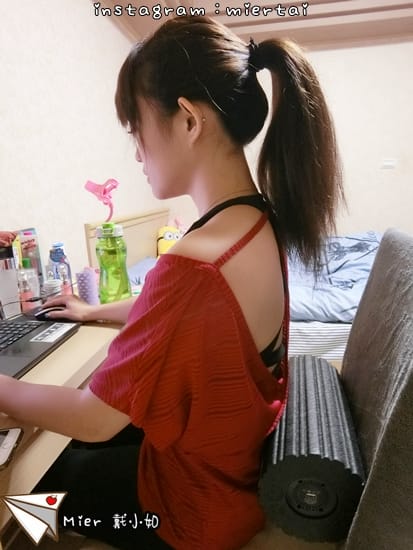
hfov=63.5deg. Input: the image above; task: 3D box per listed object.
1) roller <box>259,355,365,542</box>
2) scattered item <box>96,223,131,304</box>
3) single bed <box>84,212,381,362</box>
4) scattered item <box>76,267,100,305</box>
[{"bbox_3d":[0.187,0.283,0.601,0.150,0.150,0.300,3,15,14],"label":"roller"},{"bbox_3d":[-0.246,-0.025,0.878,0.081,0.220,0.081,-5,15,-15],"label":"scattered item"},{"bbox_3d":[0.515,0.102,1.964,2.050,0.870,1.080,3,15,13],"label":"single bed"},{"bbox_3d":[-0.307,0.034,0.871,0.050,0.110,0.052,-4,15,-13],"label":"scattered item"}]

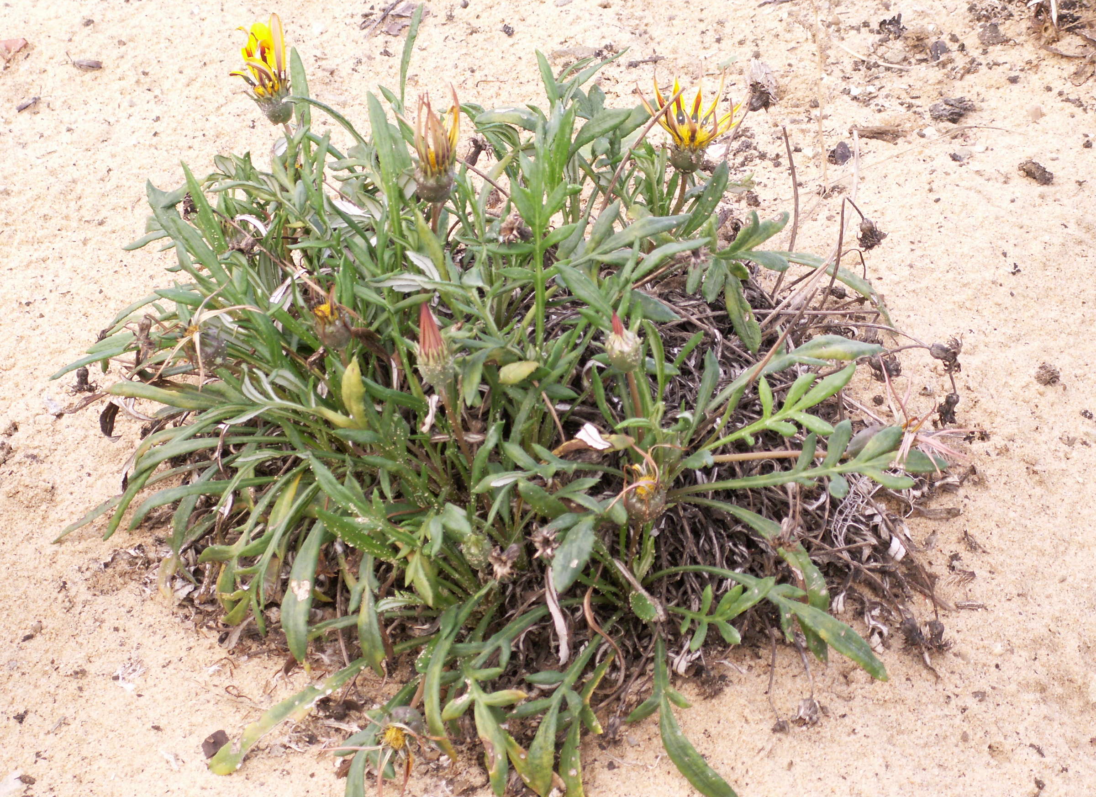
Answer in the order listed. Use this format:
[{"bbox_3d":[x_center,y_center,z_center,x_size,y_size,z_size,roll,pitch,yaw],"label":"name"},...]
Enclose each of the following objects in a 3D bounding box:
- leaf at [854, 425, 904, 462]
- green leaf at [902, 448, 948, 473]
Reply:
[{"bbox_3d":[0.135,0.019,1.225,0.023,0.005,0.009,-35,58,-12],"label":"leaf"},{"bbox_3d":[0.153,0.025,1.220,0.020,0.005,0.009,8,55,0],"label":"green leaf"}]

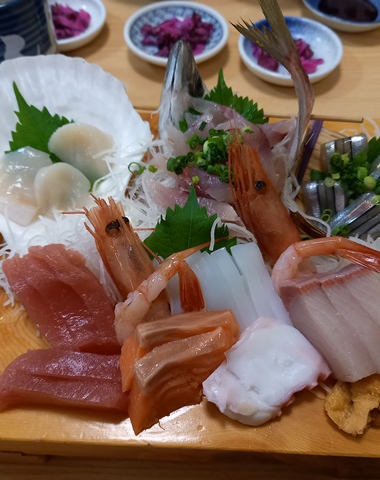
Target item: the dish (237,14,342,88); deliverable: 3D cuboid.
[{"bbox_3d":[0.090,-0.167,0.421,0.093,0.024,0.093,0,58,-1],"label":"dish"}]

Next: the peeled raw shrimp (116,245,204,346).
[{"bbox_3d":[-0.016,0.030,0.220,0.045,0.030,0.028,-28,62,-17],"label":"peeled raw shrimp"}]

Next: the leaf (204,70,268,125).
[{"bbox_3d":[0.025,-0.076,0.280,0.050,0.054,0.013,-13,25,6],"label":"leaf"}]

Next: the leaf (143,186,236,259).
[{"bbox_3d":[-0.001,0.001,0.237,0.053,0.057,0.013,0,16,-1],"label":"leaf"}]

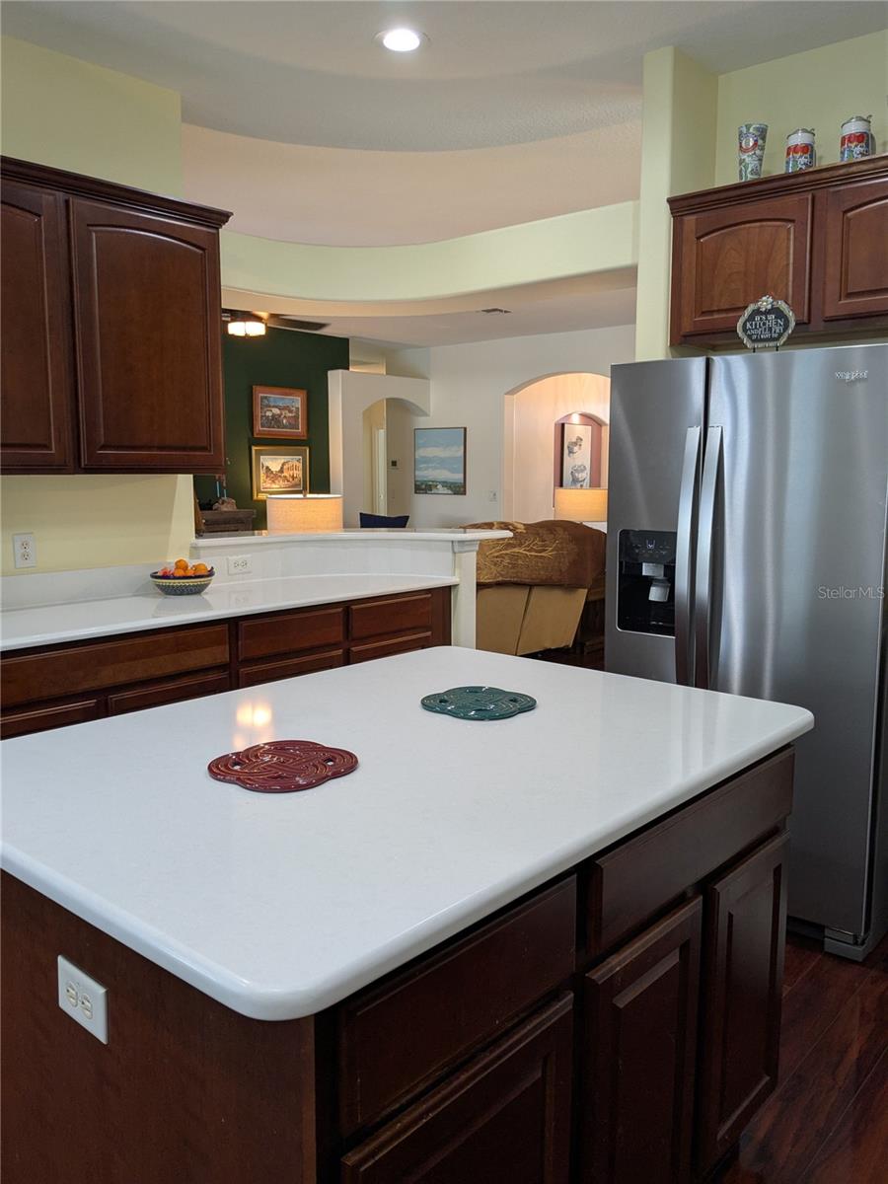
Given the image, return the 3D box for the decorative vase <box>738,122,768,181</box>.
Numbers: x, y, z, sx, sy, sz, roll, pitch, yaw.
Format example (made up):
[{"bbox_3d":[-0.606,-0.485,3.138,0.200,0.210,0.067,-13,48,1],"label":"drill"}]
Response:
[{"bbox_3d":[1.046,-1.465,3.138,0.096,0.235,0.096,7,10,41],"label":"decorative vase"}]

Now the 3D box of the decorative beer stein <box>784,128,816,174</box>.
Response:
[{"bbox_3d":[1.167,-1.423,3.035,0.090,0.180,0.092,0,8,0],"label":"decorative beer stein"}]

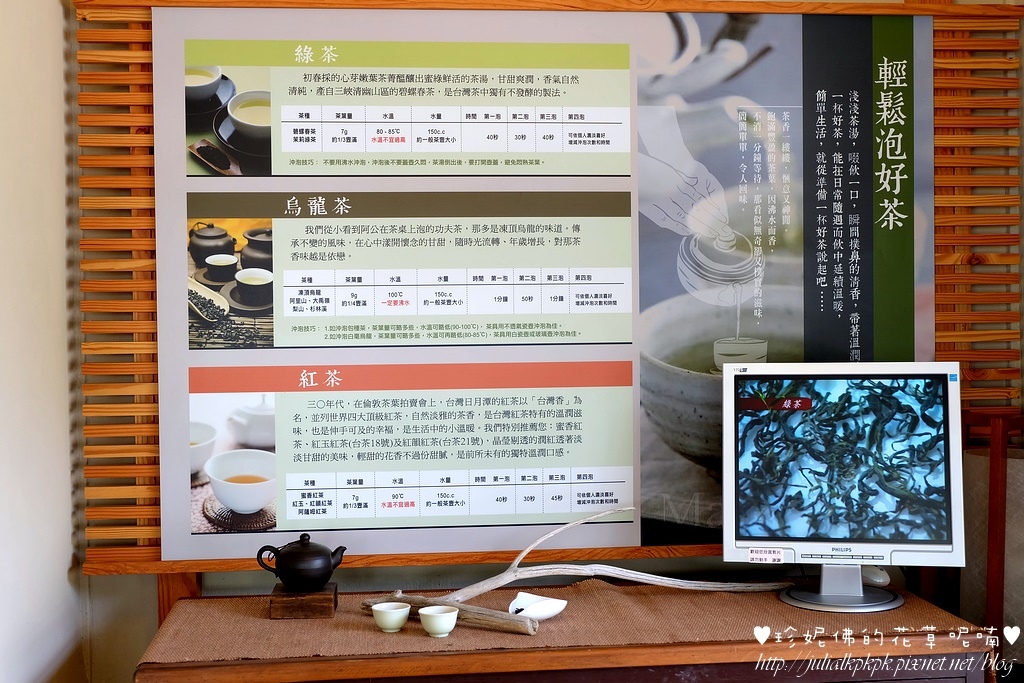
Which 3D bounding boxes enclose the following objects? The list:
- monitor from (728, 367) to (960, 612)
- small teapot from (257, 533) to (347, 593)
[{"bbox_3d":[0.556,0.239,2.115,0.390,0.400,0.205,0,1,10],"label":"monitor"},{"bbox_3d":[-0.353,0.370,2.110,0.150,0.093,0.095,-1,1,-2],"label":"small teapot"}]

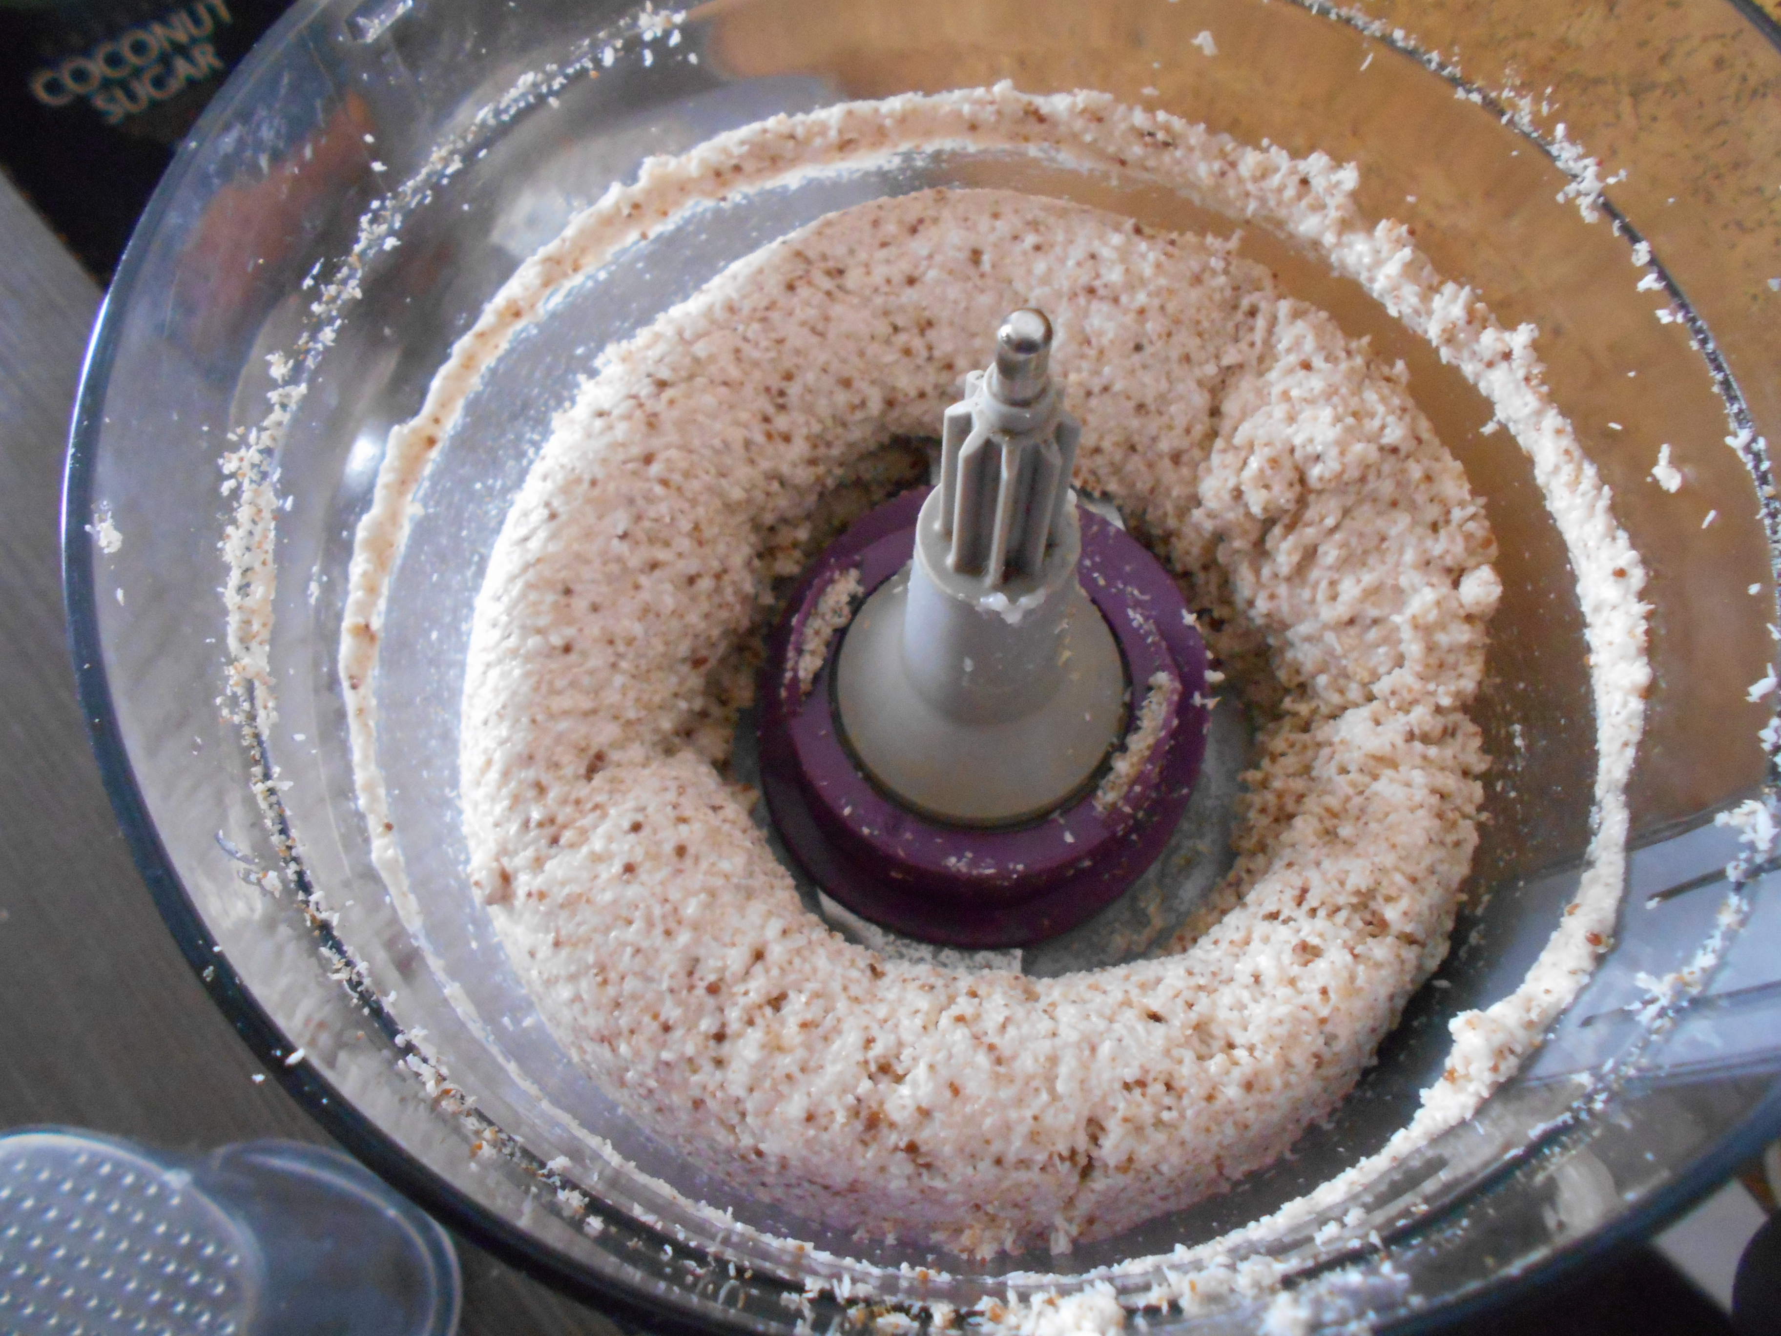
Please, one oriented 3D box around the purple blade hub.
[{"bbox_3d":[0.015,0.006,0.226,0.076,0.023,0.080,0,67,1],"label":"purple blade hub"}]

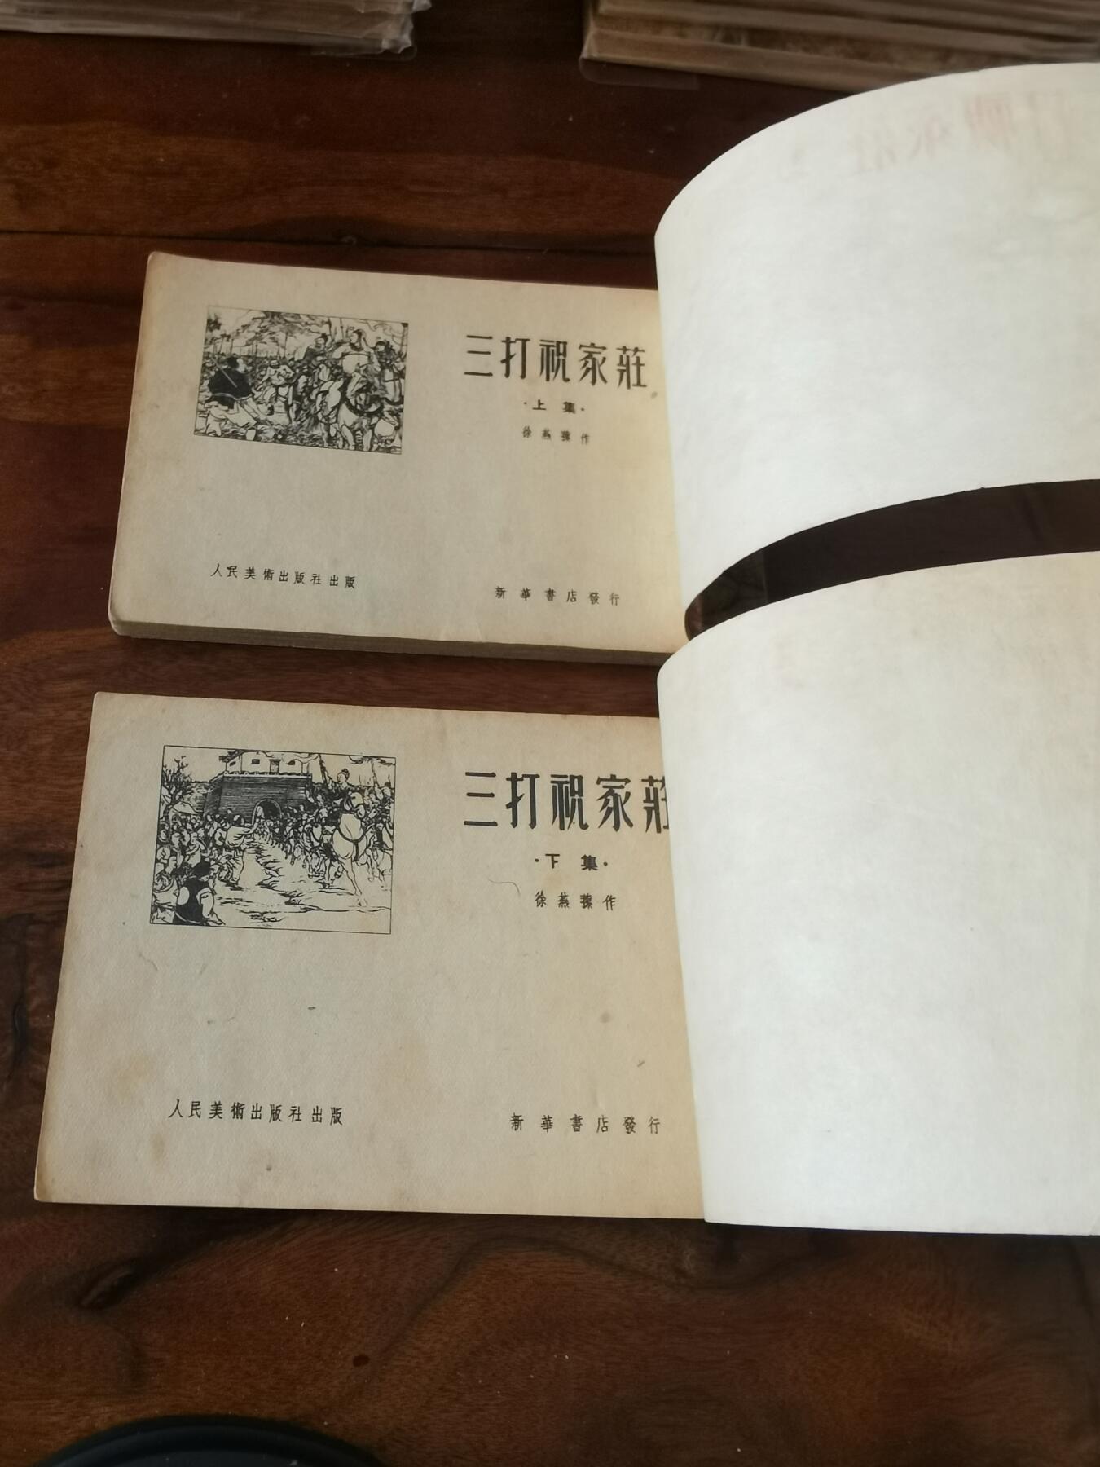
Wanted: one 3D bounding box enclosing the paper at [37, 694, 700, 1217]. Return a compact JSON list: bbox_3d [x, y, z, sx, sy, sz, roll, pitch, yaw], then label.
[{"bbox_3d":[-0.034,0.044,0.241,0.130,0.008,0.104,2,72,-4],"label":"paper"}]

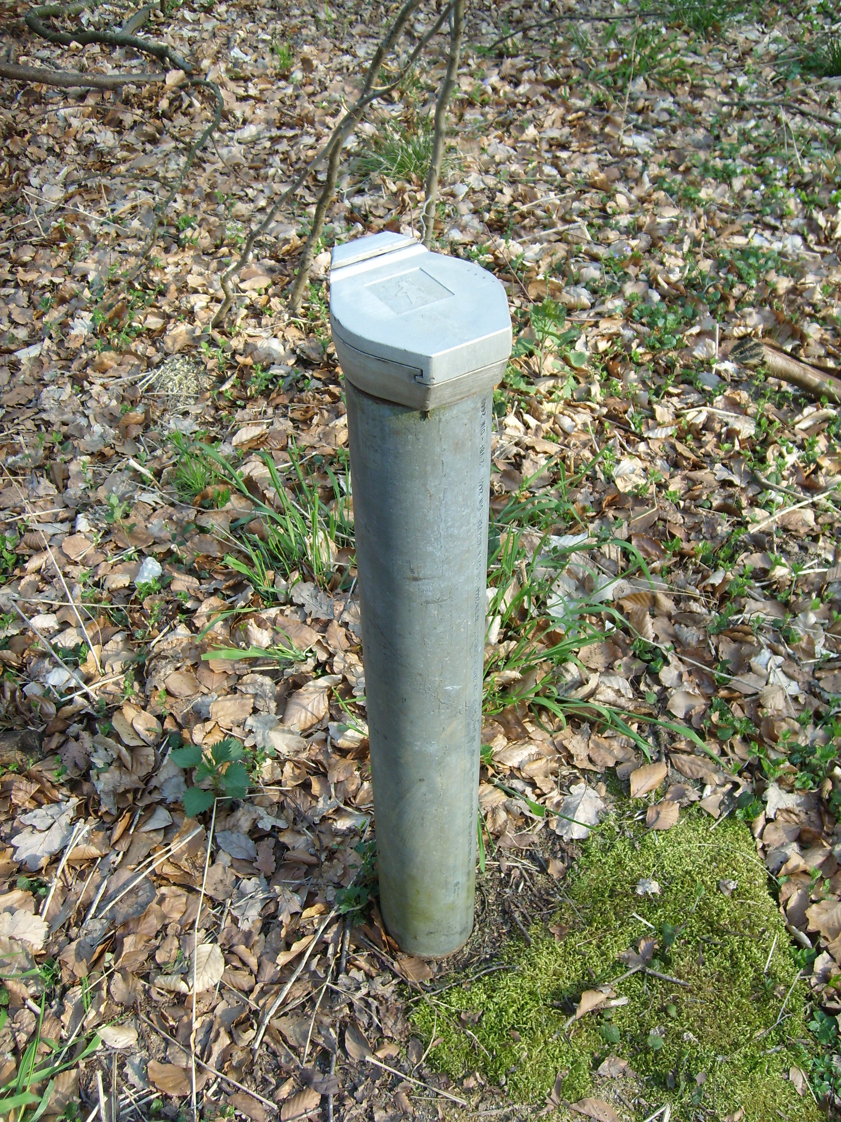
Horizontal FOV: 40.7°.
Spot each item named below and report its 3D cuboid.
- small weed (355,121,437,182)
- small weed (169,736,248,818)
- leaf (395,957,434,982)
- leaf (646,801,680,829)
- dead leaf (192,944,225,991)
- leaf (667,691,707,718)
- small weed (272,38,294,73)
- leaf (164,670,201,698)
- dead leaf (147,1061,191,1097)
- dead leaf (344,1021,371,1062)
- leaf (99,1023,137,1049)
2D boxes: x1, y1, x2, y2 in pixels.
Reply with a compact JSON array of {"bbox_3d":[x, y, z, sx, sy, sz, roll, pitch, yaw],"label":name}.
[{"bbox_3d":[-0.078,-1.298,3.594,0.275,0.150,0.240,-1,42,0],"label":"small weed"},{"bbox_3d":[-0.342,0.348,1.843,0.132,0.075,0.130,-1,42,0],"label":"small weed"},{"bbox_3d":[-0.008,0.582,1.613,0.035,0.020,0.051,-32,51,-30],"label":"leaf"},{"bbox_3d":[0.382,0.401,1.789,0.049,0.020,0.059,9,43,11],"label":"leaf"},{"bbox_3d":[-0.302,0.579,1.621,0.043,0.020,0.074,-4,42,-3],"label":"dead leaf"},{"bbox_3d":[0.457,0.248,1.972,0.067,0.020,0.048,-28,49,-26],"label":"leaf"},{"bbox_3d":[-0.526,-1.921,4.321,0.090,0.105,0.085,-1,42,0],"label":"small weed"},{"bbox_3d":[-0.424,0.219,2.020,0.049,0.020,0.068,-28,49,-26],"label":"leaf"},{"bbox_3d":[-0.336,0.687,1.503,0.068,0.020,0.038,9,43,10],"label":"dead leaf"},{"bbox_3d":[-0.086,0.654,1.535,0.028,0.020,0.059,-24,47,-23],"label":"dead leaf"},{"bbox_3d":[-0.413,0.649,1.547,0.059,0.020,0.031,4,42,5],"label":"leaf"}]

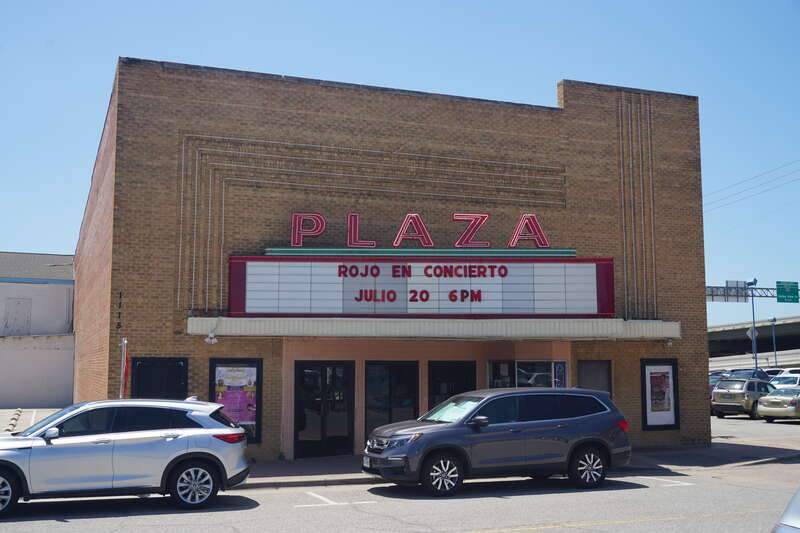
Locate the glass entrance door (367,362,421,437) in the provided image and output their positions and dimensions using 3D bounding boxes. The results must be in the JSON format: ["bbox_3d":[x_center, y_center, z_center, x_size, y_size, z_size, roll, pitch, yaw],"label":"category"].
[{"bbox_3d":[-0.173,3.288,20.327,1.516,2.132,0.100,4,-7,-34],"label":"glass entrance door"}]

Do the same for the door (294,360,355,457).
[{"bbox_3d":[-1.661,3.180,19.329,1.545,2.132,0.100,4,-7,-34],"label":"door"}]

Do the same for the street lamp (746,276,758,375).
[{"bbox_3d":[24.977,4.989,60.817,0.750,8.258,0.400,0,-6,0],"label":"street lamp"}]

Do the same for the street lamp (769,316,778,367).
[{"bbox_3d":[42.218,9.455,97.549,0.900,7.536,0.450,0,-6,0],"label":"street lamp"}]

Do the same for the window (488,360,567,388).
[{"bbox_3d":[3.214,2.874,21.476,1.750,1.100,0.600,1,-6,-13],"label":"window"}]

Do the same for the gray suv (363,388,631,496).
[{"bbox_3d":[1.798,3.074,15.787,4.990,1.790,2.000,2,-7,-21],"label":"gray suv"}]

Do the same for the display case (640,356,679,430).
[{"bbox_3d":[6.678,3.284,22.197,1.145,1.824,0.120,2,-7,-20],"label":"display case"}]

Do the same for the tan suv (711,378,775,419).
[{"bbox_3d":[16.350,6.120,40.400,4.720,1.740,1.870,6,-9,-43],"label":"tan suv"}]

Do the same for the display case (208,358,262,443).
[{"bbox_3d":[-3.489,2.860,18.422,1.138,1.798,0.120,2,-7,-20],"label":"display case"}]

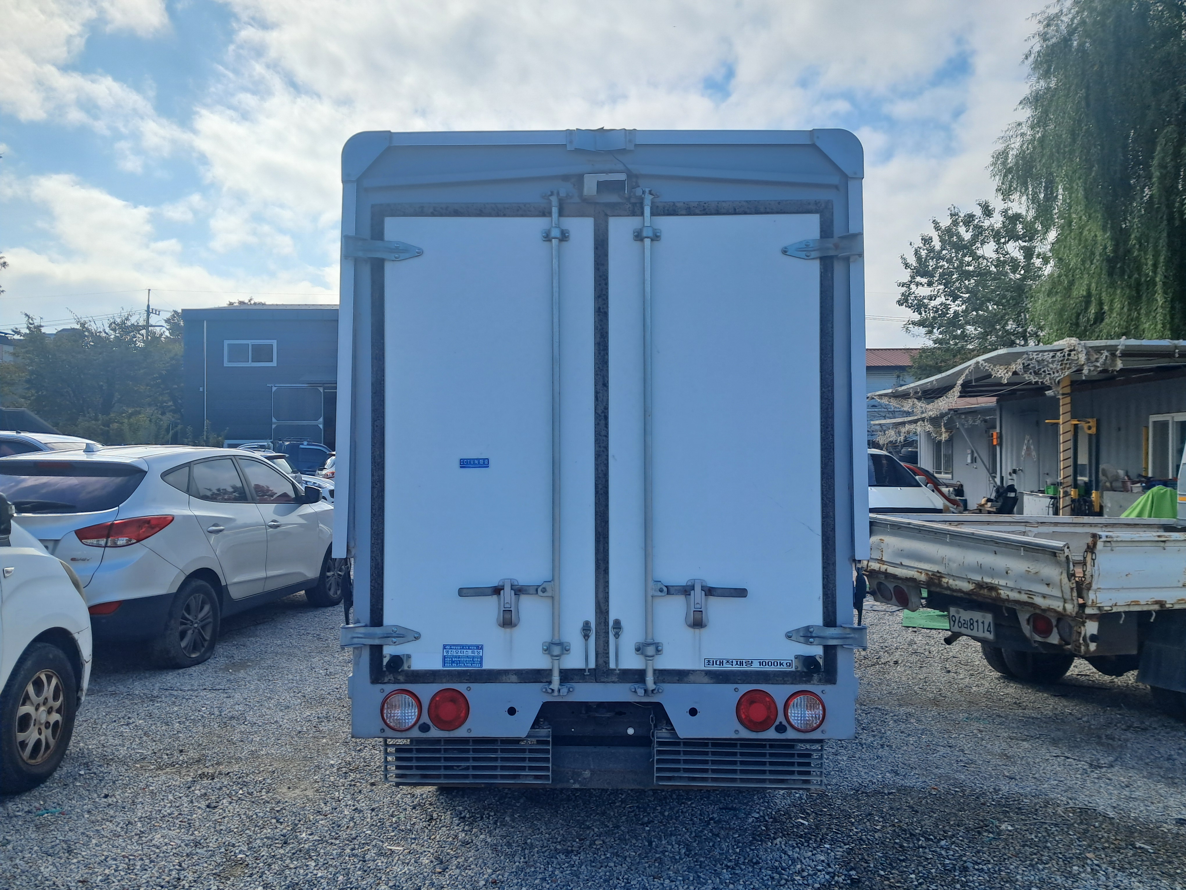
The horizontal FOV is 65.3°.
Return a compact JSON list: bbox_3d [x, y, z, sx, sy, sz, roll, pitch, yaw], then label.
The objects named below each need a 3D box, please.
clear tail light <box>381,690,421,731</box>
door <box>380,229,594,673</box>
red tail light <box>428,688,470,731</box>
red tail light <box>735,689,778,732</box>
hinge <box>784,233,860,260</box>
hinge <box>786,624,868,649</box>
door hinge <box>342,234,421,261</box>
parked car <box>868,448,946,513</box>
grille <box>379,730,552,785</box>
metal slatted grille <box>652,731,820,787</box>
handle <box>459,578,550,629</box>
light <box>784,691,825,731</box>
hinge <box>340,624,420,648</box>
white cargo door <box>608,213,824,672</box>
[{"bbox_3d":[-0.637,0.880,3.065,0.138,0.138,0.045,0,-1,0],"label":"clear tail light"},{"bbox_3d":[-0.351,-0.003,3.168,0.715,1.539,0.060,0,-1,1],"label":"door"},{"bbox_3d":[-0.482,0.888,3.126,0.139,0.141,0.045,0,-1,1],"label":"red tail light"},{"bbox_3d":[0.542,0.880,3.065,0.140,0.140,0.045,0,-1,0],"label":"red tail light"},{"bbox_3d":[0.766,-0.664,3.090,0.270,0.088,0.050,0,-1,0],"label":"hinge"},{"bbox_3d":[0.774,0.633,3.060,0.268,0.080,0.050,0,-1,0],"label":"hinge"},{"bbox_3d":[-0.704,-0.659,3.090,0.270,0.088,0.050,0,-1,0],"label":"door hinge"},{"bbox_3d":[5.100,0.950,17.200,1.820,1.700,4.550,0,-1,-3],"label":"parked car"},{"bbox_3d":[-0.426,1.066,3.189,0.573,0.184,0.060,0,-1,1],"label":"grille"},{"bbox_3d":[0.496,1.067,3.170,0.571,0.186,0.060,0,-1,1],"label":"metal slatted grille"},{"bbox_3d":[-0.293,0.528,3.107,0.308,0.163,0.050,0,-1,1],"label":"handle"},{"bbox_3d":[0.706,0.888,3.101,0.136,0.137,0.045,0,-1,1],"label":"light"},{"bbox_3d":[-0.705,0.630,3.060,0.268,0.080,0.050,0,-1,0],"label":"hinge"},{"bbox_3d":[0.415,-0.007,3.152,0.717,1.539,0.060,0,-1,1],"label":"white cargo door"}]

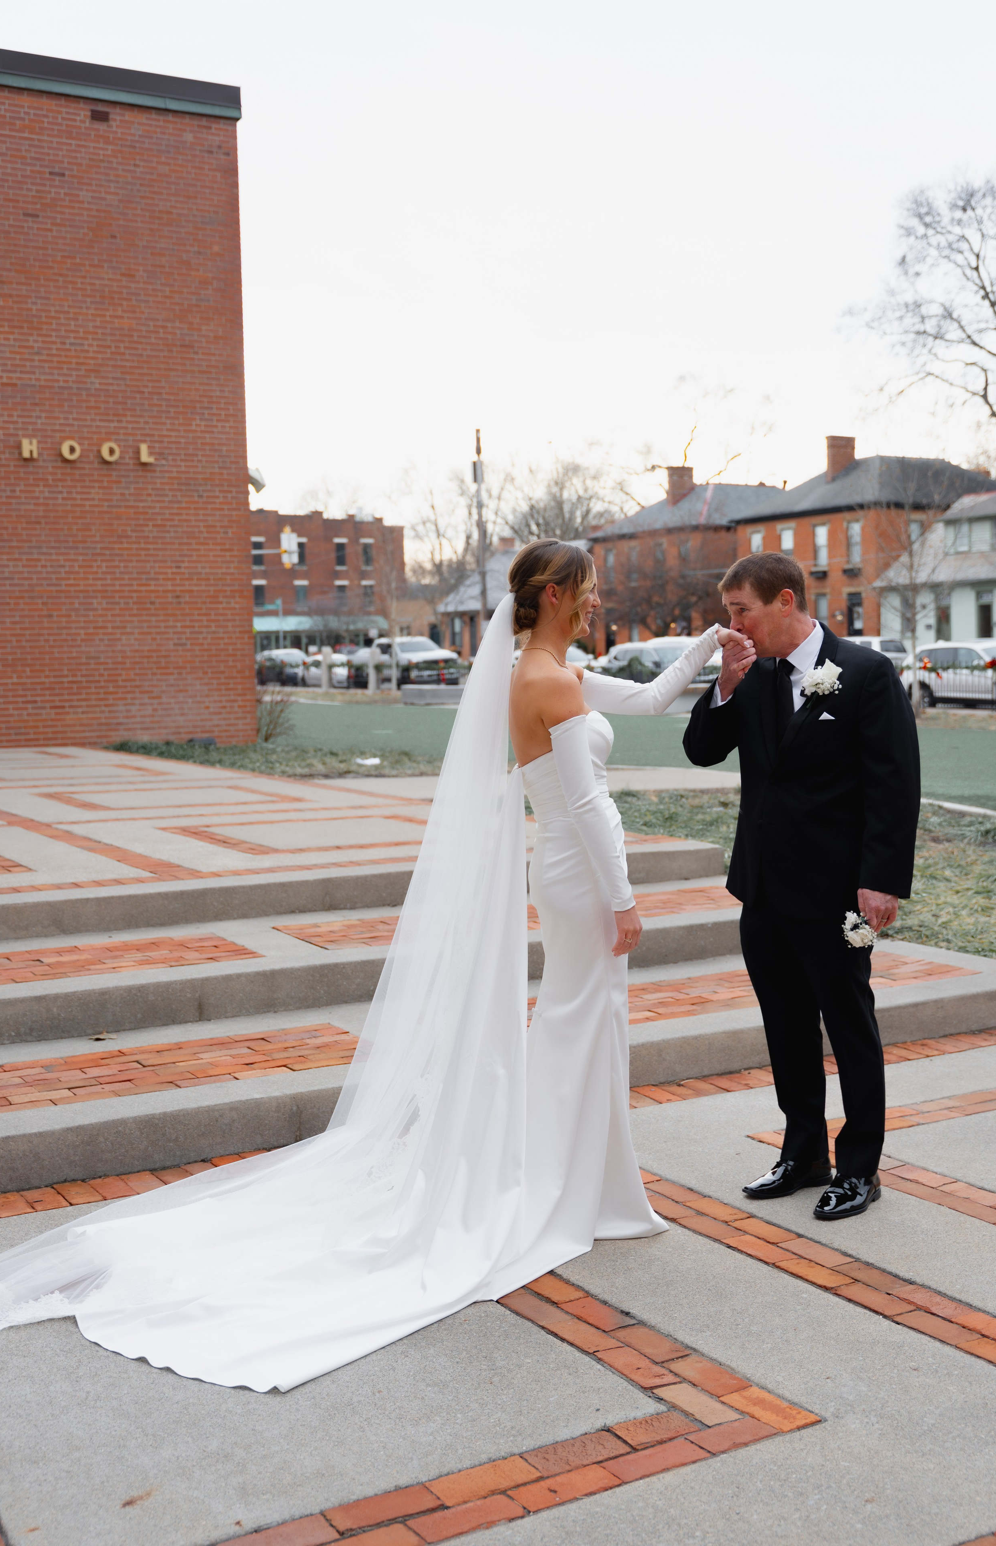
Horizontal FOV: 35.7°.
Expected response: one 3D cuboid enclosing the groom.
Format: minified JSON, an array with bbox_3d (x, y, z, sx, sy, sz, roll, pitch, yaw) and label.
[{"bbox_3d":[0.836,0.288,4.230,0.450,1.755,0.590,-4,5,-32],"label":"groom"}]

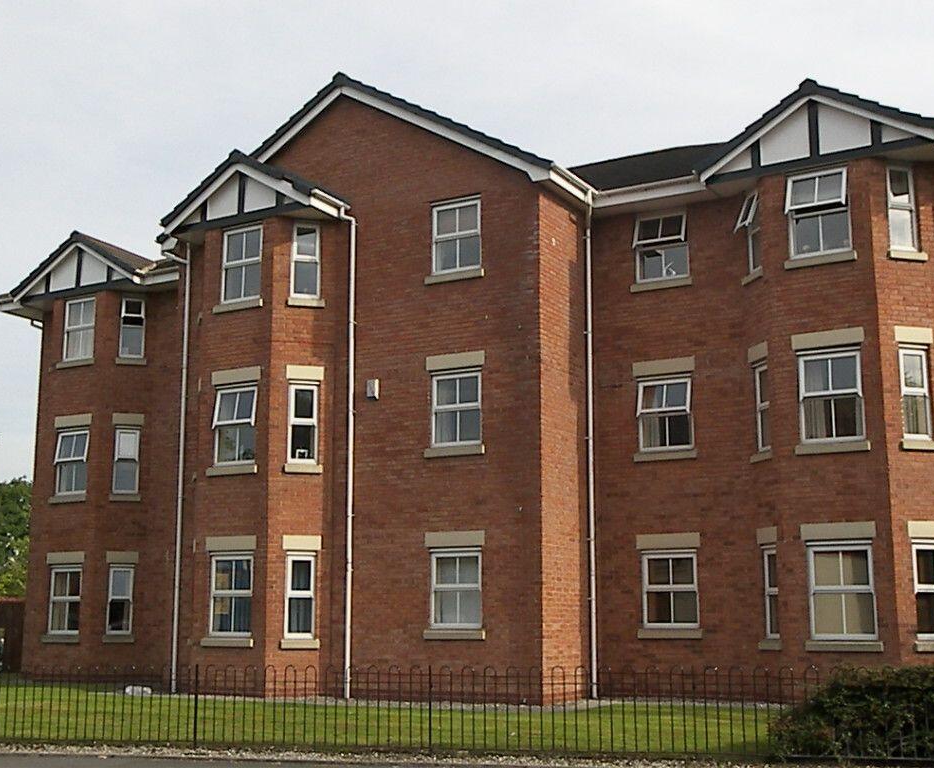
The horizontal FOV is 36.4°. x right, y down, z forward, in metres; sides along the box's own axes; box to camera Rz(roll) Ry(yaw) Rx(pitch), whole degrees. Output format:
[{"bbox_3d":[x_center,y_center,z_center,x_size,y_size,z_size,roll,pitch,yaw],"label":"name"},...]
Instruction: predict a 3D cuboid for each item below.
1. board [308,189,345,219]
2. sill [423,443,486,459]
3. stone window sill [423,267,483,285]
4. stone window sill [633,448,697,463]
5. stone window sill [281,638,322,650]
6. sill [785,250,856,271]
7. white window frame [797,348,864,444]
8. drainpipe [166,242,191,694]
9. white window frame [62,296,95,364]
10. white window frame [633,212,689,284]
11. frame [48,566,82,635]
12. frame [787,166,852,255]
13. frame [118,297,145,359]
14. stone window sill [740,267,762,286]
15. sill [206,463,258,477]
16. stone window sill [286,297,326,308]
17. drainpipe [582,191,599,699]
[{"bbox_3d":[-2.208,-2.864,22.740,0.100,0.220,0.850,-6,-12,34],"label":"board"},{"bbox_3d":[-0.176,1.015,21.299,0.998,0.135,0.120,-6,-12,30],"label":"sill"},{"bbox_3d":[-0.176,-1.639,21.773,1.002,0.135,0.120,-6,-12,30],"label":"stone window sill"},{"bbox_3d":[3.070,1.114,21.809,1.020,0.135,0.150,-6,-12,29],"label":"stone window sill"},{"bbox_3d":[-2.576,4.020,21.970,0.608,0.130,0.150,2,-10,-13],"label":"stone window sill"},{"bbox_3d":[5.044,-1.741,20.193,1.055,0.130,0.150,-6,-12,34],"label":"sill"},{"bbox_3d":[5.129,0.177,19.956,0.910,1.295,0.090,-6,-12,30],"label":"white window frame"},{"bbox_3d":[-4.884,1.314,23.851,0.220,7.600,0.160,-6,-12,29],"label":"drainpipe"},{"bbox_3d":[-7.713,-1.079,28.298,0.880,1.220,0.080,-6,-11,30],"label":"white window frame"},{"bbox_3d":[3.087,-2.213,22.543,0.920,1.120,0.220,-6,-11,32],"label":"white window frame"},{"bbox_3d":[-7.731,4.202,27.539,0.910,1.325,0.080,-6,-11,32],"label":"frame"},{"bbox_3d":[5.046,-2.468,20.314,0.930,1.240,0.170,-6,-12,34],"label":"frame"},{"bbox_3d":[-6.617,-1.118,28.113,0.480,1.220,0.180,2,-10,-13],"label":"frame"},{"bbox_3d":[4.255,-1.599,21.173,0.140,0.140,0.600,2,-10,-13],"label":"stone window sill"},{"bbox_3d":[-3.725,1.395,22.671,1.010,0.140,0.120,-6,-11,30],"label":"sill"},{"bbox_3d":[-2.584,-1.291,22.862,0.606,0.130,0.150,2,-10,-13],"label":"stone window sill"},{"bbox_3d":[1.937,0.839,22.097,0.085,7.930,0.085,-6,-12,30],"label":"drainpipe"}]

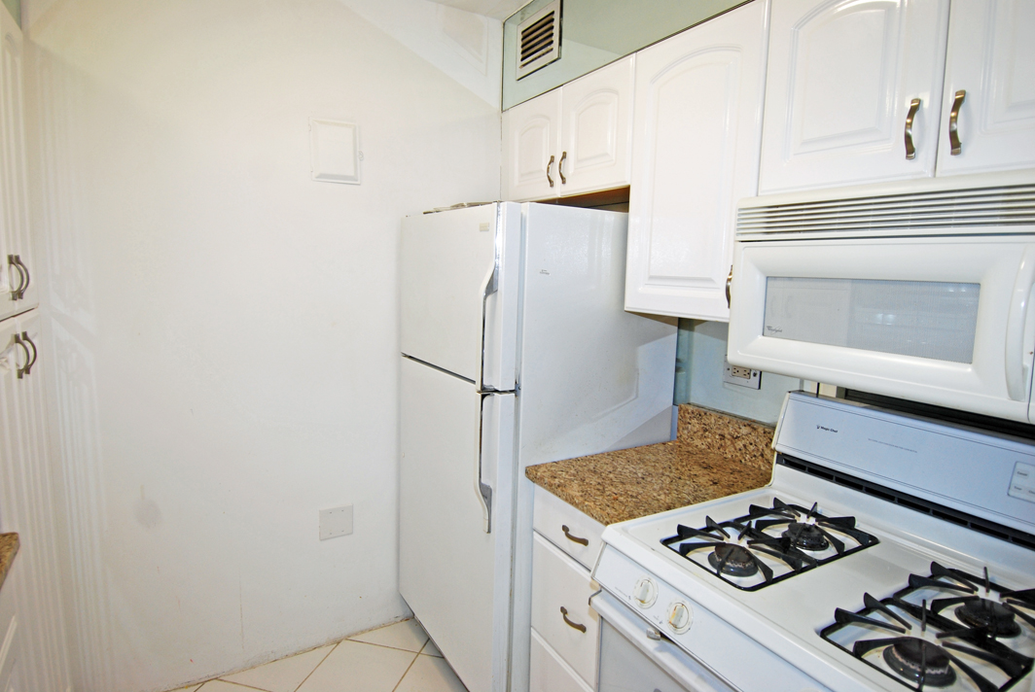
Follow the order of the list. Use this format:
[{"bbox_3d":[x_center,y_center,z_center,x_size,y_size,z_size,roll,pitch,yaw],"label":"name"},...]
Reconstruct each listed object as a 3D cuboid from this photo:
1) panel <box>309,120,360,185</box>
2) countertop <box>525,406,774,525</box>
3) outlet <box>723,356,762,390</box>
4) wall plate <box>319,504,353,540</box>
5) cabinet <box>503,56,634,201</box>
[{"bbox_3d":[-0.654,-0.705,1.979,0.172,0.216,0.020,-3,9,-31],"label":"panel"},{"bbox_3d":[0.427,0.322,1.600,0.672,0.156,0.435,-3,9,-31],"label":"countertop"},{"bbox_3d":[0.718,0.084,1.733,0.012,0.087,0.131,-3,9,-31],"label":"outlet"},{"bbox_3d":[-0.712,0.701,2.160,0.125,0.122,0.008,-3,9,-31],"label":"wall plate"},{"bbox_3d":[0.279,-0.750,2.084,0.320,0.395,0.802,-3,9,-31],"label":"cabinet"}]

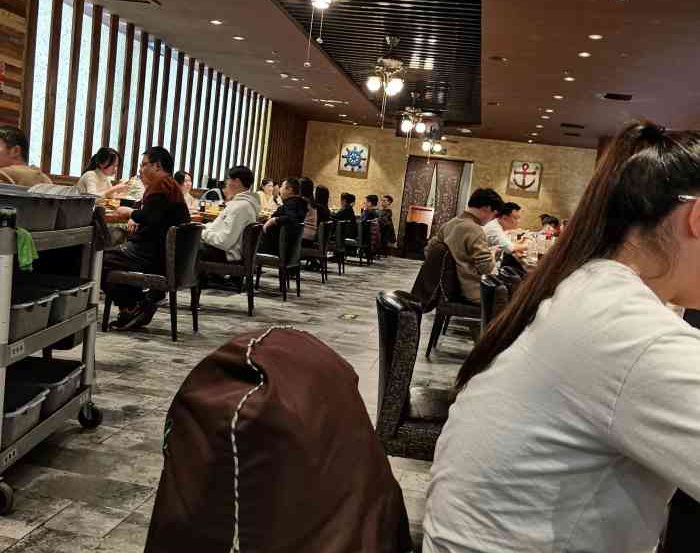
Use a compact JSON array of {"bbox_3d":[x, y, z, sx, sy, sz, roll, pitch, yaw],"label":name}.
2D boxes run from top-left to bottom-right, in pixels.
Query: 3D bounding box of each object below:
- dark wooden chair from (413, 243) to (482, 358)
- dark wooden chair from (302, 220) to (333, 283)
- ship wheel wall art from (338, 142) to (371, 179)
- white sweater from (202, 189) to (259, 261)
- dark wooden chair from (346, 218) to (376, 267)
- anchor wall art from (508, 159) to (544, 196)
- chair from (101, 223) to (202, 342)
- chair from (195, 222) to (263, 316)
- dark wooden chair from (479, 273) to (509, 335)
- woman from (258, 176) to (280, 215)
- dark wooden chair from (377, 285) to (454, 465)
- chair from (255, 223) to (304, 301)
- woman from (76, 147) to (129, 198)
[{"bbox_3d":[0.974,0.239,5.948,0.580,0.855,0.490,8,6,9],"label":"dark wooden chair"},{"bbox_3d":[-0.546,-0.362,9.653,0.600,0.793,0.490,7,6,10],"label":"dark wooden chair"},{"bbox_3d":[0.083,-2.388,15.037,0.609,0.673,0.050,7,6,10],"label":"ship wheel wall art"},{"bbox_3d":[-1.076,-0.490,6.676,0.510,0.620,0.490,7,6,10],"label":"white sweater"},{"bbox_3d":[0.164,-0.714,14.506,0.580,0.855,0.490,9,6,18],"label":"dark wooden chair"},{"bbox_3d":[3.479,-1.927,14.460,0.621,0.690,0.050,7,6,10],"label":"anchor wall art"},{"bbox_3d":[-1.451,-0.002,5.517,0.580,0.855,0.490,7,6,7],"label":"chair"},{"bbox_3d":[-1.134,-0.103,6.888,0.580,0.855,0.490,6,6,-2],"label":"chair"},{"bbox_3d":[0.900,0.453,3.724,0.580,0.855,0.490,7,6,7],"label":"dark wooden chair"},{"bbox_3d":[-1.156,-0.783,10.583,0.700,1.286,0.460,9,7,24],"label":"woman"},{"bbox_3d":[0.349,0.505,2.561,0.580,0.855,0.490,7,6,8],"label":"dark wooden chair"},{"bbox_3d":[-0.856,-0.205,8.236,0.580,0.855,0.490,8,6,14],"label":"chair"},{"bbox_3d":[-2.326,-0.500,6.908,0.720,1.360,0.470,7,6,2],"label":"woman"}]

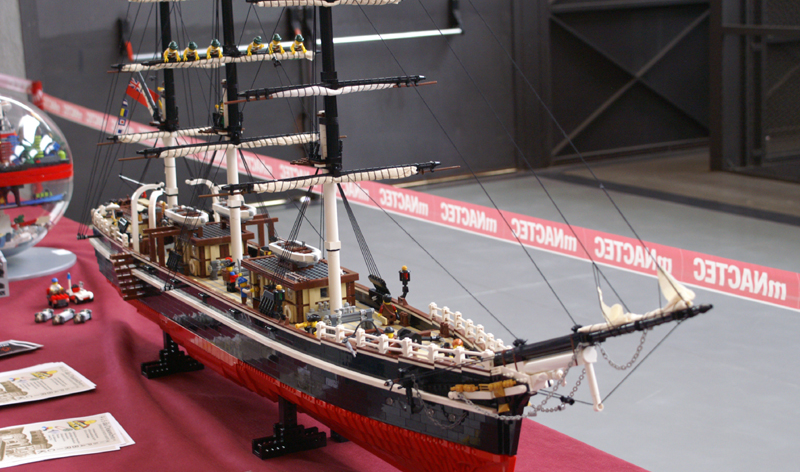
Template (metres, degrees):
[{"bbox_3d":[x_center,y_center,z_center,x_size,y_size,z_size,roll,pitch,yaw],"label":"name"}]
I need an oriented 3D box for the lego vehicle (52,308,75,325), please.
[{"bbox_3d":[-0.649,0.157,2.566,0.021,0.017,0.054,0,11,12],"label":"lego vehicle"}]

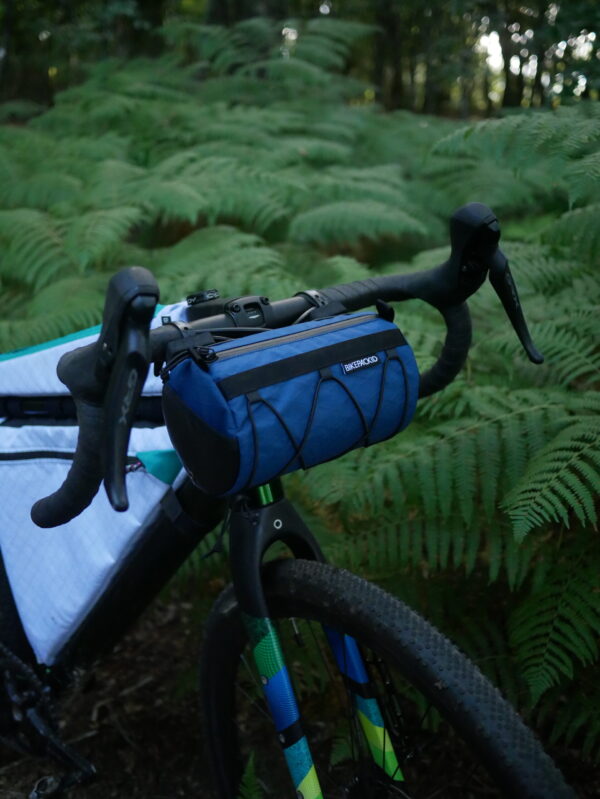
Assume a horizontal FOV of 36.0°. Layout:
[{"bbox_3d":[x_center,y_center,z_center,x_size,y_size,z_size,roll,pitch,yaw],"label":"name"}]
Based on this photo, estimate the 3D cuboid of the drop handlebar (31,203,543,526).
[{"bbox_3d":[-0.012,-0.041,0.902,0.497,0.254,0.227,-17,21,-33],"label":"drop handlebar"}]

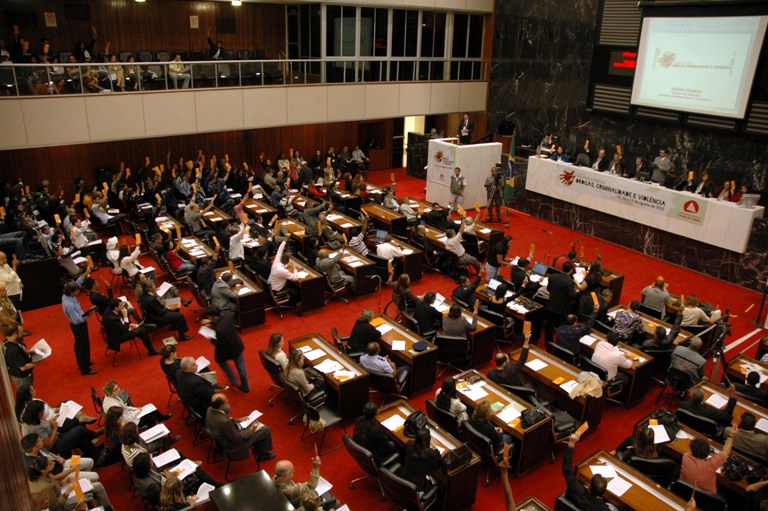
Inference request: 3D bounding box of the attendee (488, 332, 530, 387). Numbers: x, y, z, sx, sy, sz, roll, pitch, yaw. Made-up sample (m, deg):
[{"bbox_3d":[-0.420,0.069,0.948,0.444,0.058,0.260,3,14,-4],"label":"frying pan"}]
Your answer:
[{"bbox_3d":[1.976,2.020,9.261,0.620,1.450,0.820,12,24,26],"label":"attendee"}]

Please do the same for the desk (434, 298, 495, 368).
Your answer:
[{"bbox_3d":[1.382,1.478,11.342,0.563,0.735,1.578,-13,25,-33],"label":"desk"}]

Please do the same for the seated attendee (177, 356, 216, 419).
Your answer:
[{"bbox_3d":[-2.633,2.023,8.686,0.850,1.270,0.550,-13,25,-32],"label":"seated attendee"}]

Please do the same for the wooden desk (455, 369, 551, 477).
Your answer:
[{"bbox_3d":[1.666,2.439,8.565,0.570,0.725,1.550,-13,25,-32],"label":"wooden desk"}]

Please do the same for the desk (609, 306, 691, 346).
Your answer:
[{"bbox_3d":[5.034,1.640,11.132,0.570,0.760,1.530,-14,27,-35],"label":"desk"}]

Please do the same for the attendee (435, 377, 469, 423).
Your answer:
[{"bbox_3d":[1.076,2.316,8.730,0.780,1.240,0.530,-14,26,-34],"label":"attendee"}]

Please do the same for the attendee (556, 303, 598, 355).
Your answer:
[{"bbox_3d":[3.416,1.585,10.283,0.900,1.360,0.620,-15,26,-37],"label":"attendee"}]

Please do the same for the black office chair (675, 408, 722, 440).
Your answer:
[{"bbox_3d":[4.625,2.617,8.447,0.620,0.920,0.600,-18,29,-40],"label":"black office chair"}]

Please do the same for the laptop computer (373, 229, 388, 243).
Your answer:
[{"bbox_3d":[-0.111,-0.497,15.036,0.340,0.230,0.290,13,24,30],"label":"laptop computer"}]

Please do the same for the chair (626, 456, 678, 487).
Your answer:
[{"bbox_3d":[3.439,2.846,7.658,0.600,0.840,0.640,5,21,9],"label":"chair"}]

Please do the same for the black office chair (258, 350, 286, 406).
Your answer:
[{"bbox_3d":[-1.670,2.017,9.707,0.640,0.960,0.610,-14,26,-34],"label":"black office chair"}]

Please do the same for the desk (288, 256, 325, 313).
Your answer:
[{"bbox_3d":[-2.038,0.633,13.399,0.563,0.735,1.578,-13,25,-33],"label":"desk"}]

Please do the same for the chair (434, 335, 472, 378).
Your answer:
[{"bbox_3d":[1.221,1.777,10.507,0.610,0.960,0.640,5,22,9],"label":"chair"}]

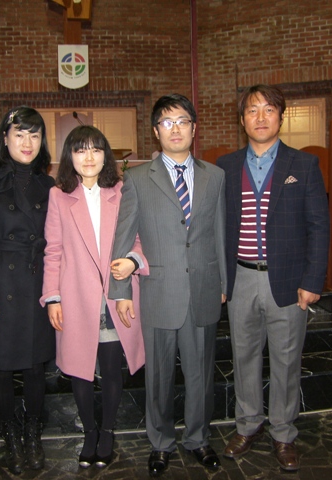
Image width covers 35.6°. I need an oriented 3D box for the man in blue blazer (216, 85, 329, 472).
[{"bbox_3d":[0.498,0.176,2.432,0.530,1.755,0.320,0,8,12],"label":"man in blue blazer"}]

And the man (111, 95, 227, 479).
[{"bbox_3d":[0.007,0.213,2.412,0.540,1.730,0.320,-3,8,-10],"label":"man"}]

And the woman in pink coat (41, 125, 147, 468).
[{"bbox_3d":[-0.345,0.265,2.460,0.490,1.590,0.320,-2,8,-3],"label":"woman in pink coat"}]

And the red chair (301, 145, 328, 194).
[{"bbox_3d":[2.004,-0.750,6.950,0.580,0.940,0.570,2,8,24],"label":"red chair"}]

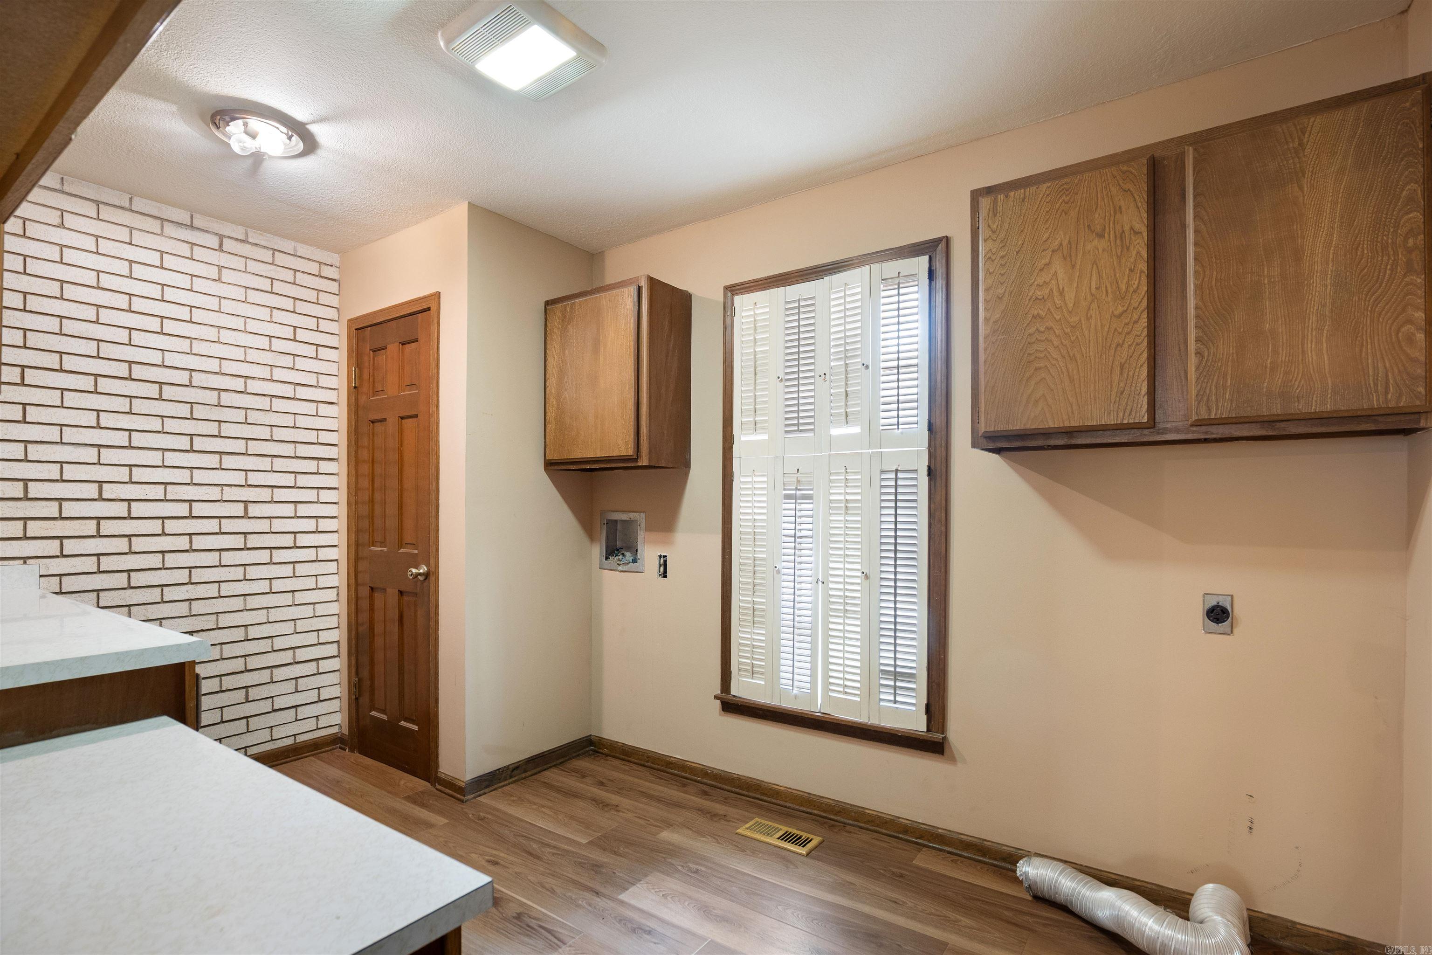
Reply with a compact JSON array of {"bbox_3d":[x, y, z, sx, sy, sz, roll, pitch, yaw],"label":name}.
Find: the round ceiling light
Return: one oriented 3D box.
[{"bbox_3d":[-1.509,-1.113,2.096,0.271,0.091,0.271,-1,-2,34],"label":"round ceiling light"}]

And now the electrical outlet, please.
[{"bbox_3d":[1.424,0.389,1.804,0.070,0.118,0.015,-1,-2,34],"label":"electrical outlet"}]

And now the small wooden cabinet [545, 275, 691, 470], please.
[{"bbox_3d":[-0.454,-0.430,2.894,0.612,0.785,0.319,-1,-2,34],"label":"small wooden cabinet"}]

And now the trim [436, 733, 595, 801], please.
[{"bbox_3d":[-0.884,1.279,2.888,0.219,0.089,0.729,-1,-2,34],"label":"trim"}]

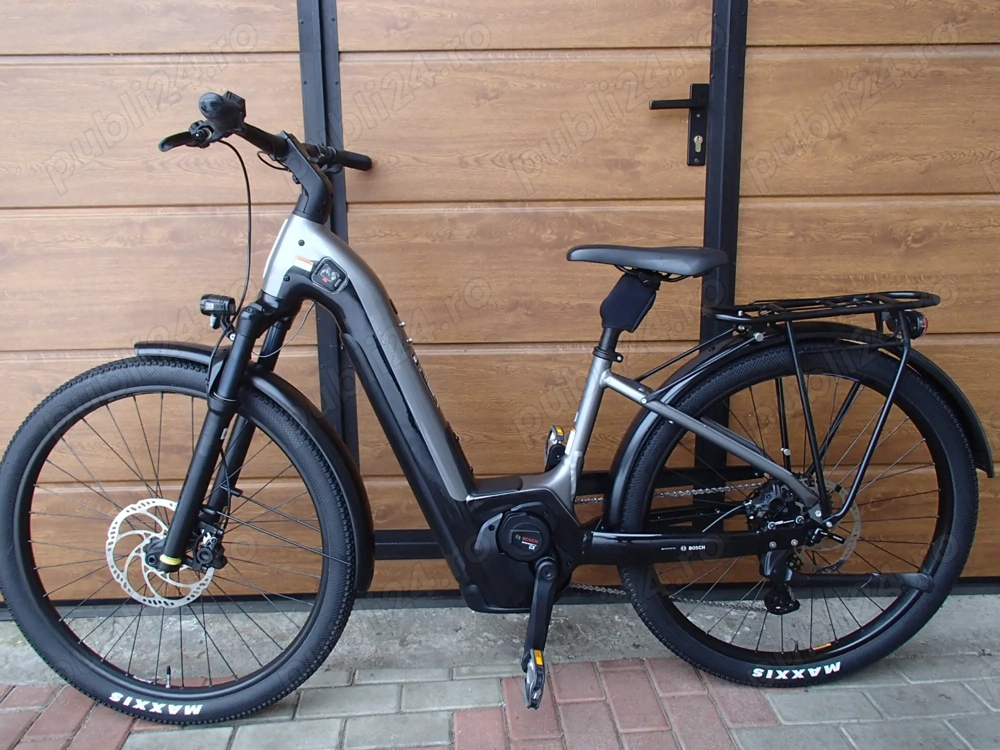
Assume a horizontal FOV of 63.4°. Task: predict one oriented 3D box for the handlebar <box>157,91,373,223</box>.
[{"bbox_3d":[-0.356,-0.352,1.390,0.135,0.177,0.695,1,9,8],"label":"handlebar"}]

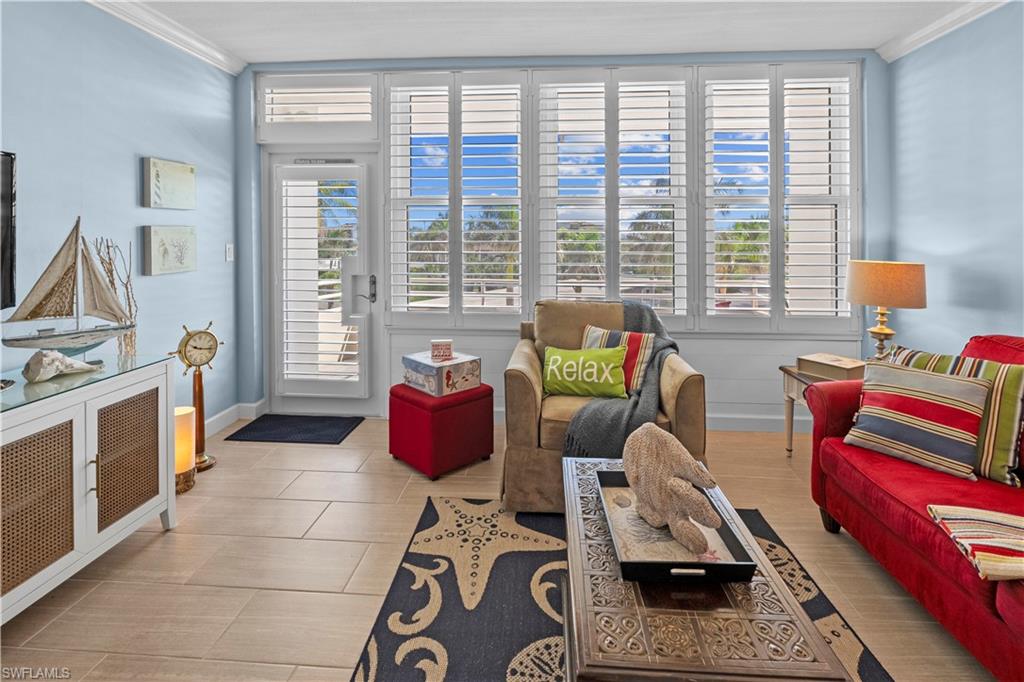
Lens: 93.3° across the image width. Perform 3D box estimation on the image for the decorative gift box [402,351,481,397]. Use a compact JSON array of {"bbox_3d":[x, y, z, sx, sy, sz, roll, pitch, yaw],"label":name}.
[{"bbox_3d":[-0.443,0.191,3.020,0.315,0.183,0.360,-6,9,-40],"label":"decorative gift box"}]

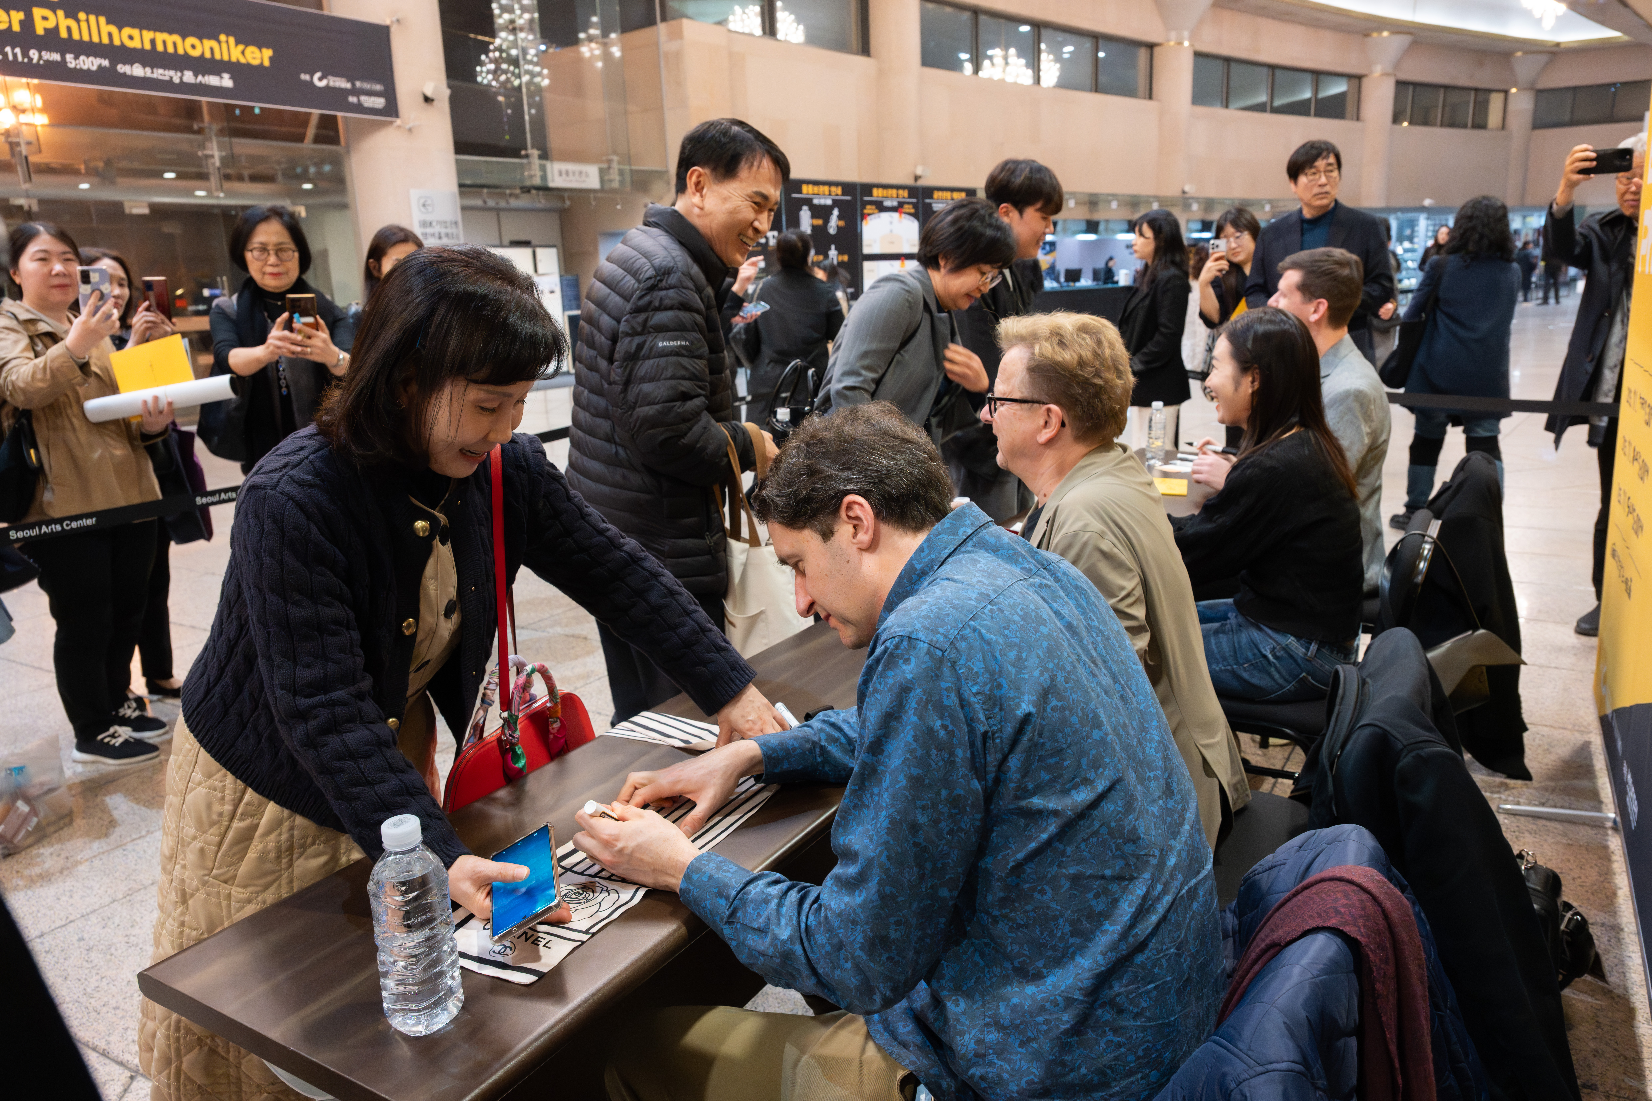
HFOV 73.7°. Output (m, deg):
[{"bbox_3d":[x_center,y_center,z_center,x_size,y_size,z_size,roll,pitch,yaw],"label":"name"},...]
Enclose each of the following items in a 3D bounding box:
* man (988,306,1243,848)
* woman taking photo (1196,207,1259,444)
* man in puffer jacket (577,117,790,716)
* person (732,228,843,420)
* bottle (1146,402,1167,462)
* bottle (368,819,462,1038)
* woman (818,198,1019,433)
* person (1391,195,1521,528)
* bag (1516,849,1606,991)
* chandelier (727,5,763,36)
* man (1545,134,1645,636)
[{"bbox_3d":[0.426,0.215,2.001,0.770,1.260,0.570,5,15,27],"label":"man"},{"bbox_3d":[1.802,-0.718,4.937,0.470,1.574,0.400,6,16,30],"label":"woman taking photo"},{"bbox_3d":[-0.267,-0.005,2.224,0.520,1.632,0.560,0,14,9],"label":"man in puffer jacket"},{"bbox_3d":[-0.129,-0.836,5.689,0.500,1.586,0.360,-1,14,3],"label":"person"},{"bbox_3d":[1.067,-0.383,3.552,0.063,0.176,0.063,6,16,30],"label":"bottle"},{"bbox_3d":[-0.353,0.313,0.930,0.063,0.176,0.063,6,16,30],"label":"bottle"},{"bbox_3d":[0.178,-0.074,2.734,0.620,1.560,0.500,6,16,31],"label":"woman"},{"bbox_3d":[3.213,-0.947,5.579,0.540,1.616,0.360,2,14,17],"label":"person"},{"bbox_3d":[1.358,0.676,2.058,0.180,0.270,0.300,6,16,30],"label":"bag"},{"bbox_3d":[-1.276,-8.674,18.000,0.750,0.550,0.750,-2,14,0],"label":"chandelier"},{"bbox_3d":[2.834,-0.554,3.848,0.580,1.700,0.450,9,18,38],"label":"man"}]

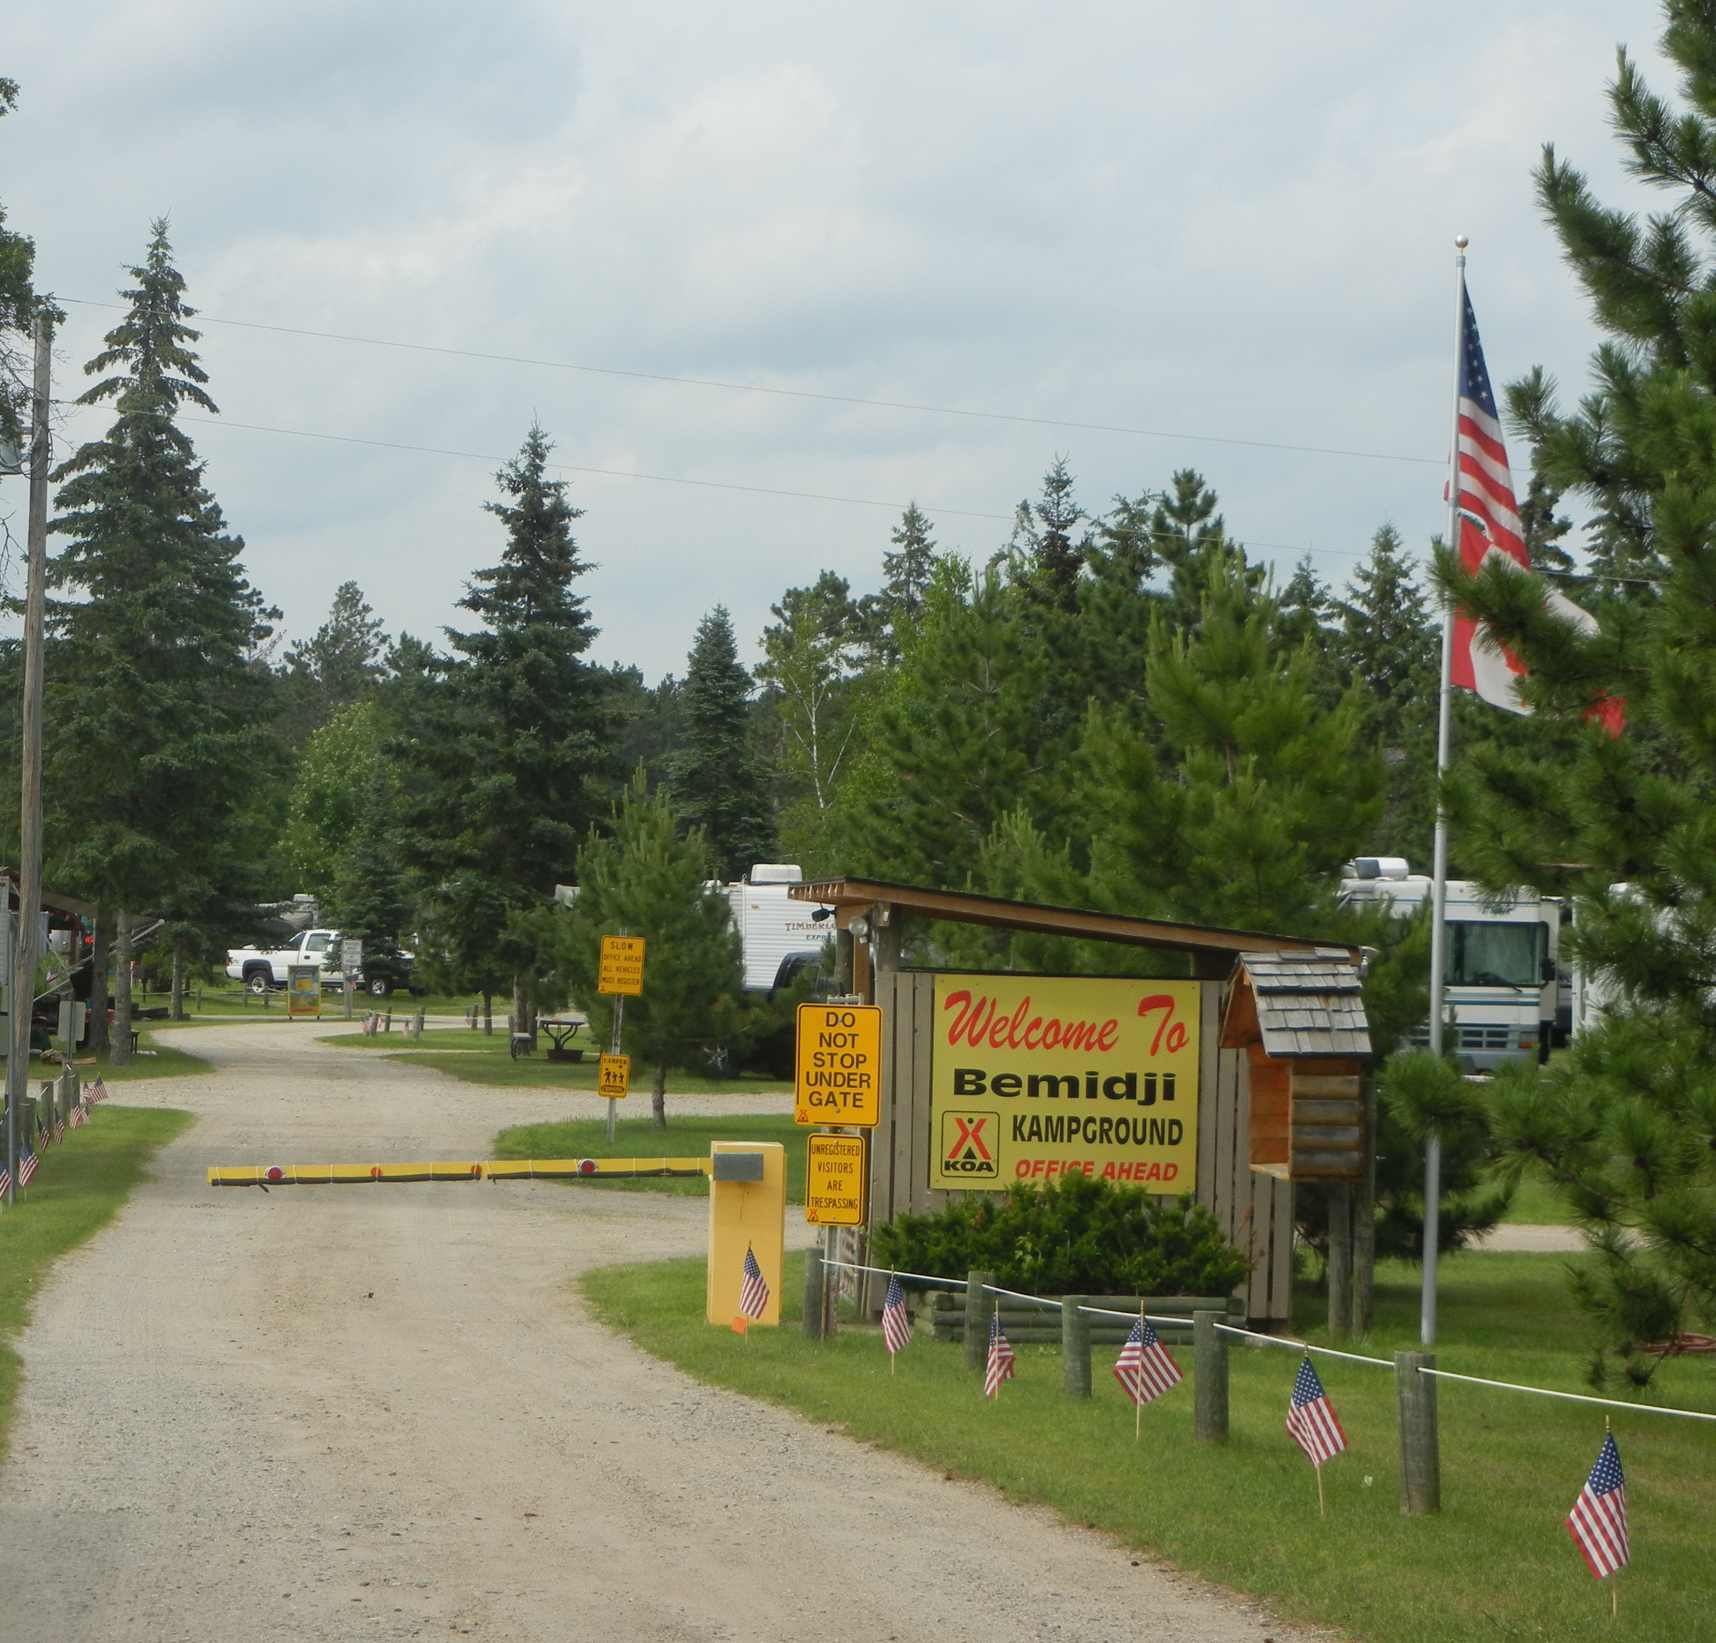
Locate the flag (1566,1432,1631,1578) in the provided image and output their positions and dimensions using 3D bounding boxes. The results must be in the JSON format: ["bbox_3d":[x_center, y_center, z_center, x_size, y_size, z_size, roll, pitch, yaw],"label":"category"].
[{"bbox_3d":[2.266,2.088,17.200,0.200,0.460,0.120,1,-1,6],"label":"flag"}]

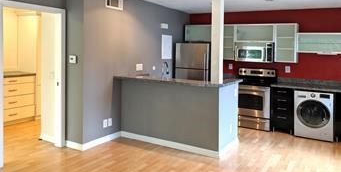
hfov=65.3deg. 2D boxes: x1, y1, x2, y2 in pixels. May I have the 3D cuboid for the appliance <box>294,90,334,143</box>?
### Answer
[{"bbox_3d":[2.727,0.516,5.055,0.602,0.850,0.653,5,8,30],"label":"appliance"}]

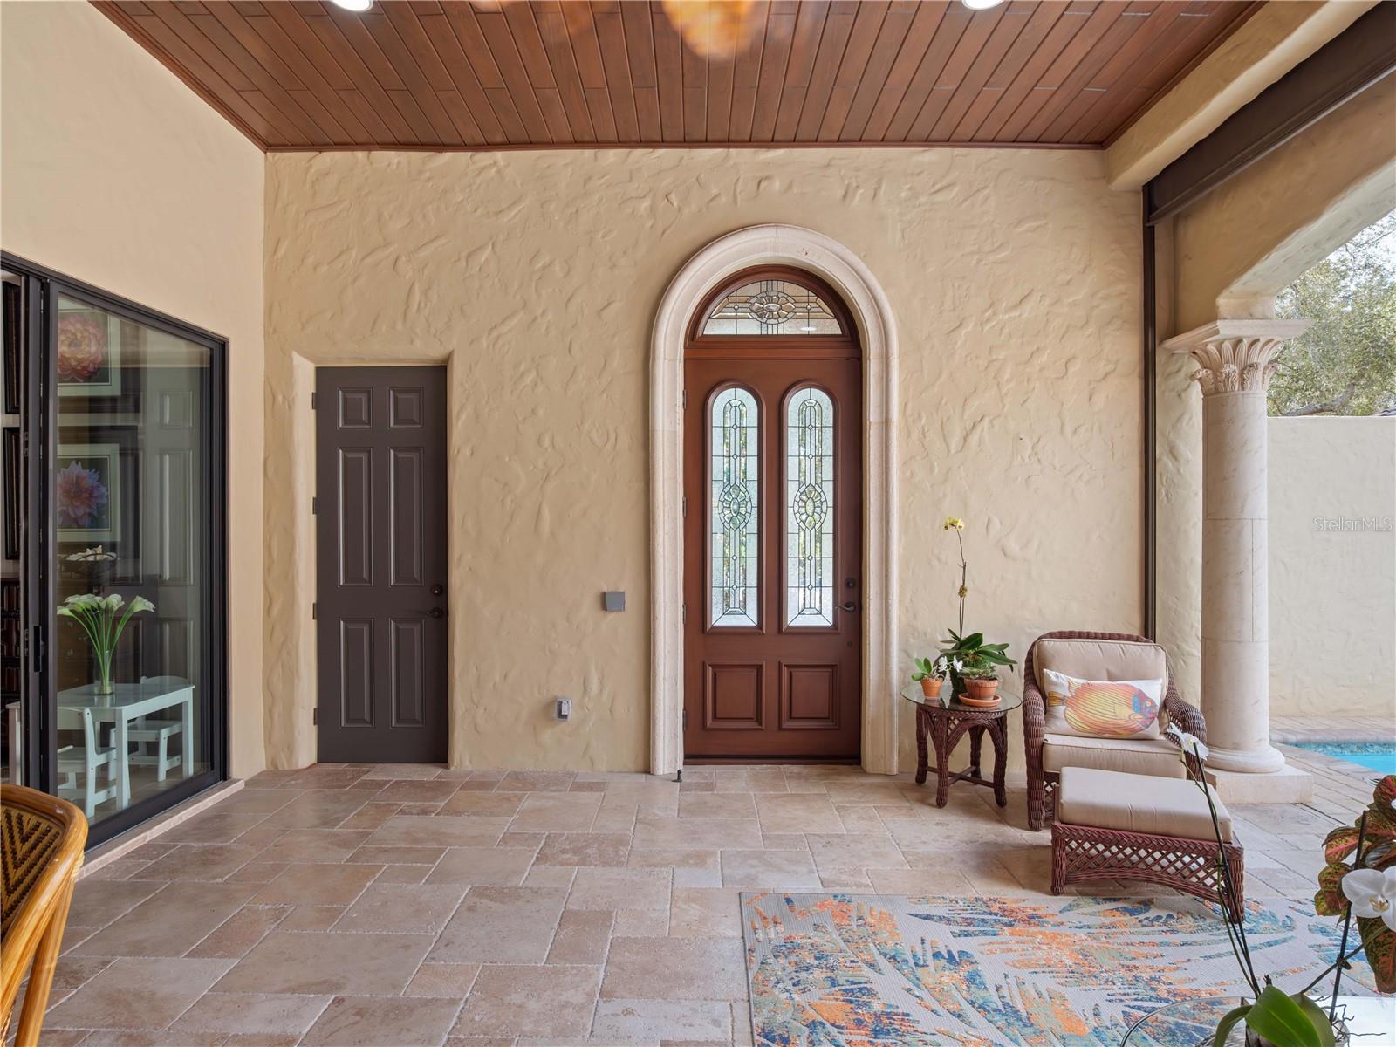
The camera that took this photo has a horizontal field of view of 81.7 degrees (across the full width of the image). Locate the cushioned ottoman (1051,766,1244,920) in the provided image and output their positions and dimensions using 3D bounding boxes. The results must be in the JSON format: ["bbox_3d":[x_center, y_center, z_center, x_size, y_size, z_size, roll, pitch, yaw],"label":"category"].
[{"bbox_3d":[1.815,1.284,3.325,0.640,0.380,0.520,0,0,23],"label":"cushioned ottoman"}]

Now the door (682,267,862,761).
[{"bbox_3d":[0.457,-0.061,4.980,1.100,3.030,0.090,0,0,0],"label":"door"}]

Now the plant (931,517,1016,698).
[{"bbox_3d":[1.510,0.452,4.450,0.460,0.970,0.380,0,0,0],"label":"plant"}]

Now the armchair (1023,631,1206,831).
[{"bbox_3d":[2.075,1.032,4.100,0.745,0.885,0.820,0,0,23],"label":"armchair"}]

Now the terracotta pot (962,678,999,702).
[{"bbox_3d":[1.500,0.872,4.260,0.185,0.120,0.185,0,0,0],"label":"terracotta pot"}]

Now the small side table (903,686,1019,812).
[{"bbox_3d":[1.425,1.207,4.370,0.645,0.535,0.645,0,0,0],"label":"small side table"}]

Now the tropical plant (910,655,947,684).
[{"bbox_3d":[1.258,0.793,4.390,0.200,0.150,0.160,0,0,0],"label":"tropical plant"}]

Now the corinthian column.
[{"bbox_3d":[2.990,0.122,4.500,0.480,2.400,0.500,0,0,0],"label":"corinthian column"}]

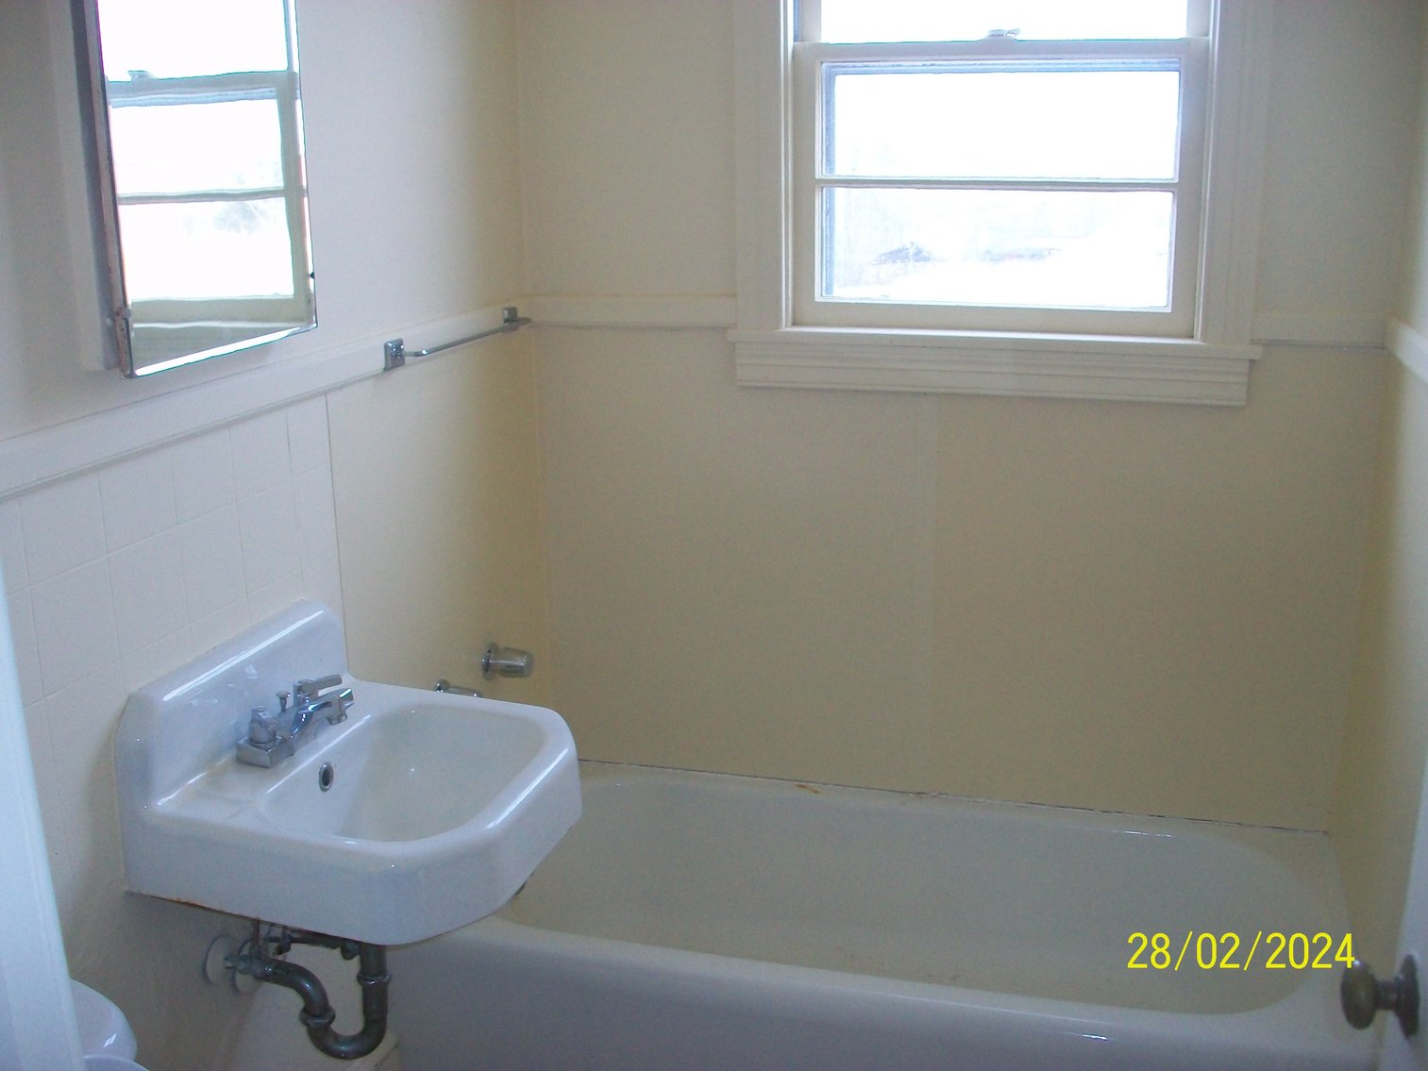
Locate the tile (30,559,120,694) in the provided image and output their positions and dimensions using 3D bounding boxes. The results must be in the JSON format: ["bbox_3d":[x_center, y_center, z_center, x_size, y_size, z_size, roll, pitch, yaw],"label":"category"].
[{"bbox_3d":[-0.675,0.094,1.482,0.008,0.119,0.125,3,15,15],"label":"tile"}]

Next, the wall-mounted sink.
[{"bbox_3d":[-0.405,0.263,1.706,0.440,0.226,0.472,3,15,15],"label":"wall-mounted sink"}]

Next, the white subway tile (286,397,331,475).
[{"bbox_3d":[-0.567,-0.144,1.952,0.008,0.104,0.105,3,16,16],"label":"white subway tile"}]

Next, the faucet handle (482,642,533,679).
[{"bbox_3d":[-0.379,0.232,2.587,0.079,0.062,0.060,3,16,16],"label":"faucet handle"}]

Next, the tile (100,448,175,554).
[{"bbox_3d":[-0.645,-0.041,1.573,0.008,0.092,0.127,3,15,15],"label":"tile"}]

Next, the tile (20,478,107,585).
[{"bbox_3d":[-0.694,-0.014,1.495,0.008,0.104,0.126,3,16,16],"label":"tile"}]

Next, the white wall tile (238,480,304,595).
[{"bbox_3d":[-0.595,-0.003,1.876,0.008,0.127,0.126,3,16,16],"label":"white wall tile"}]

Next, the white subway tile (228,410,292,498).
[{"bbox_3d":[-0.583,-0.105,1.808,0.008,0.094,0.127,3,15,15],"label":"white subway tile"}]

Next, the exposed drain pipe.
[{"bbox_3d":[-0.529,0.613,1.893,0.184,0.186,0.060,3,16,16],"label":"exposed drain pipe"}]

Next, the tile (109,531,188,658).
[{"bbox_3d":[-0.644,0.063,1.601,0.008,0.120,0.127,3,15,15],"label":"tile"}]

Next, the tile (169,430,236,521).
[{"bbox_3d":[-0.629,-0.080,1.728,0.008,0.104,0.126,3,16,16],"label":"tile"}]

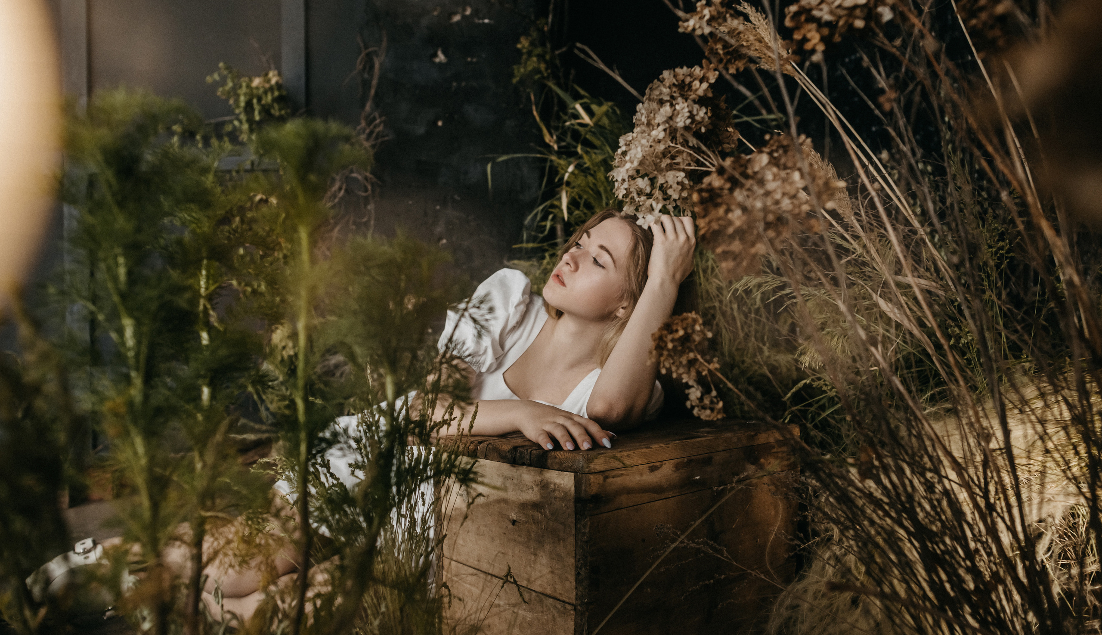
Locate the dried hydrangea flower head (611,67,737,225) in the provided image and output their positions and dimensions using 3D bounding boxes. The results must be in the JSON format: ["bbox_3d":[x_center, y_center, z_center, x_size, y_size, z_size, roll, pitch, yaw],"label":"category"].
[{"bbox_3d":[0.200,-0.279,1.190,0.201,0.253,0.170,0,0,0],"label":"dried hydrangea flower head"}]

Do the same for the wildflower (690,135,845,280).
[{"bbox_3d":[0.288,-0.146,0.970,0.195,0.184,0.150,0,0,0],"label":"wildflower"}]

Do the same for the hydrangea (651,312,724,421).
[{"bbox_3d":[0.230,0.083,1.240,0.117,0.174,0.110,0,0,0],"label":"hydrangea"}]

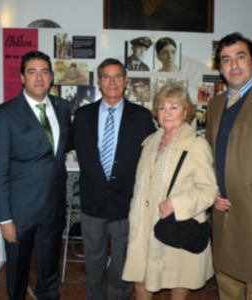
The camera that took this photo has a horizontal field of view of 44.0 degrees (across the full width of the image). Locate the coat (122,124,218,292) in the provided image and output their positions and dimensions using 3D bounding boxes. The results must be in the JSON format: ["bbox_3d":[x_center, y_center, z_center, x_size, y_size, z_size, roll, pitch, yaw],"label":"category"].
[{"bbox_3d":[0.243,0.309,1.737,0.500,0.910,0.350,6,9,33],"label":"coat"}]

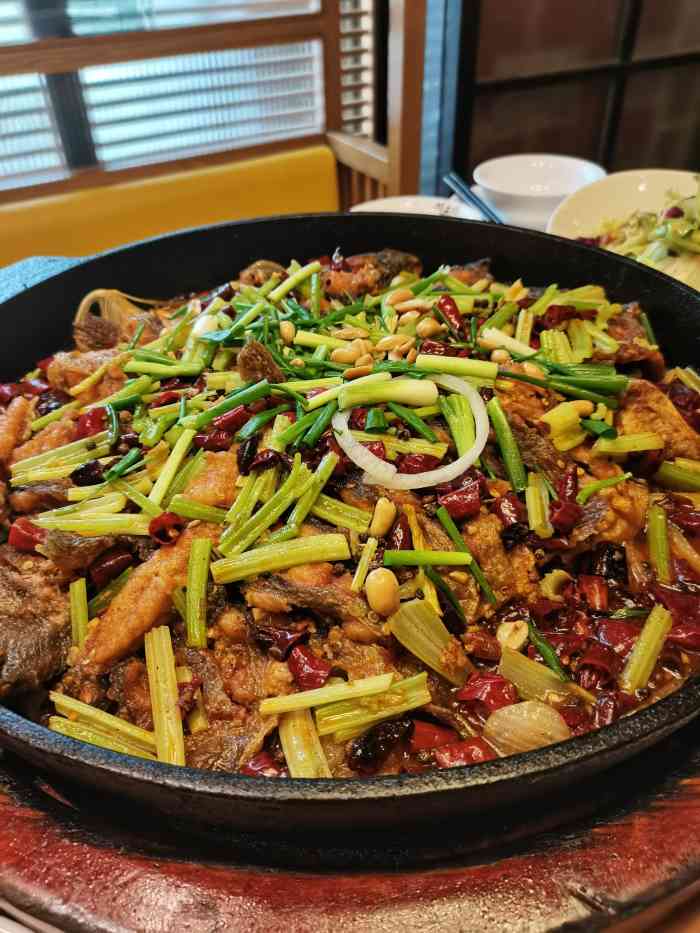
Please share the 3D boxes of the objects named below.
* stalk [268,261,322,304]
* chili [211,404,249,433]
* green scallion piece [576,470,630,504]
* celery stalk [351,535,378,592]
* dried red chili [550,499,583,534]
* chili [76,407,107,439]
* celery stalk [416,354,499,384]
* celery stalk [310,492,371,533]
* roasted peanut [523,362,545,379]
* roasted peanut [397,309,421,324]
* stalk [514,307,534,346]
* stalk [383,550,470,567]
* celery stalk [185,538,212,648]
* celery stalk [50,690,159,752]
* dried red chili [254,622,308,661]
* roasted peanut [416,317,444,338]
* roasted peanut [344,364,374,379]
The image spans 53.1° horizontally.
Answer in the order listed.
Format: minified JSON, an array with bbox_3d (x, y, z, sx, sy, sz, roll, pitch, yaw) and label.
[{"bbox_3d":[-0.030,-0.103,0.391,0.036,0.005,0.006,-39,51,-26],"label":"stalk"},{"bbox_3d":[-0.051,-0.021,0.297,0.016,0.006,0.007,-32,47,-22],"label":"chili"},{"bbox_3d":[0.097,0.008,0.266,0.026,0.003,0.003,-23,44,-18],"label":"green scallion piece"},{"bbox_3d":[0.005,0.029,0.209,0.003,0.003,0.020,8,38,12],"label":"celery stalk"},{"bbox_3d":[0.071,0.016,0.230,0.010,0.009,0.009,0,38,1],"label":"dried red chili"},{"bbox_3d":[-0.102,-0.018,0.276,0.013,0.009,0.009,-11,39,-13],"label":"chili"},{"bbox_3d":[0.044,-0.040,0.289,0.033,0.006,0.008,5,38,8],"label":"celery stalk"},{"bbox_3d":[-0.004,0.015,0.234,0.022,0.004,0.006,21,44,20],"label":"celery stalk"},{"bbox_3d":[0.078,-0.041,0.298,0.009,0.004,0.006,31,46,7],"label":"roasted peanut"},{"bbox_3d":[0.029,-0.074,0.347,0.013,0.007,0.008,-24,44,-26],"label":"roasted peanut"},{"bbox_3d":[0.083,-0.066,0.335,0.007,0.005,0.035,9,45,13],"label":"stalk"},{"bbox_3d":[0.026,0.031,0.234,0.029,0.004,0.004,0,40,-1],"label":"stalk"},{"bbox_3d":[-0.043,0.035,0.201,0.006,0.005,0.039,-5,38,-5],"label":"celery stalk"},{"bbox_3d":[-0.061,0.063,0.175,0.031,0.005,0.006,13,40,17],"label":"celery stalk"},{"bbox_3d":[-0.022,0.055,0.221,0.016,0.005,0.008,19,44,17],"label":"dried red chili"},{"bbox_3d":[0.037,-0.064,0.324,0.012,0.009,0.009,-9,39,-16],"label":"roasted peanut"},{"bbox_3d":[0.004,-0.041,0.306,0.013,0.004,0.005,-12,41,-12],"label":"roasted peanut"}]

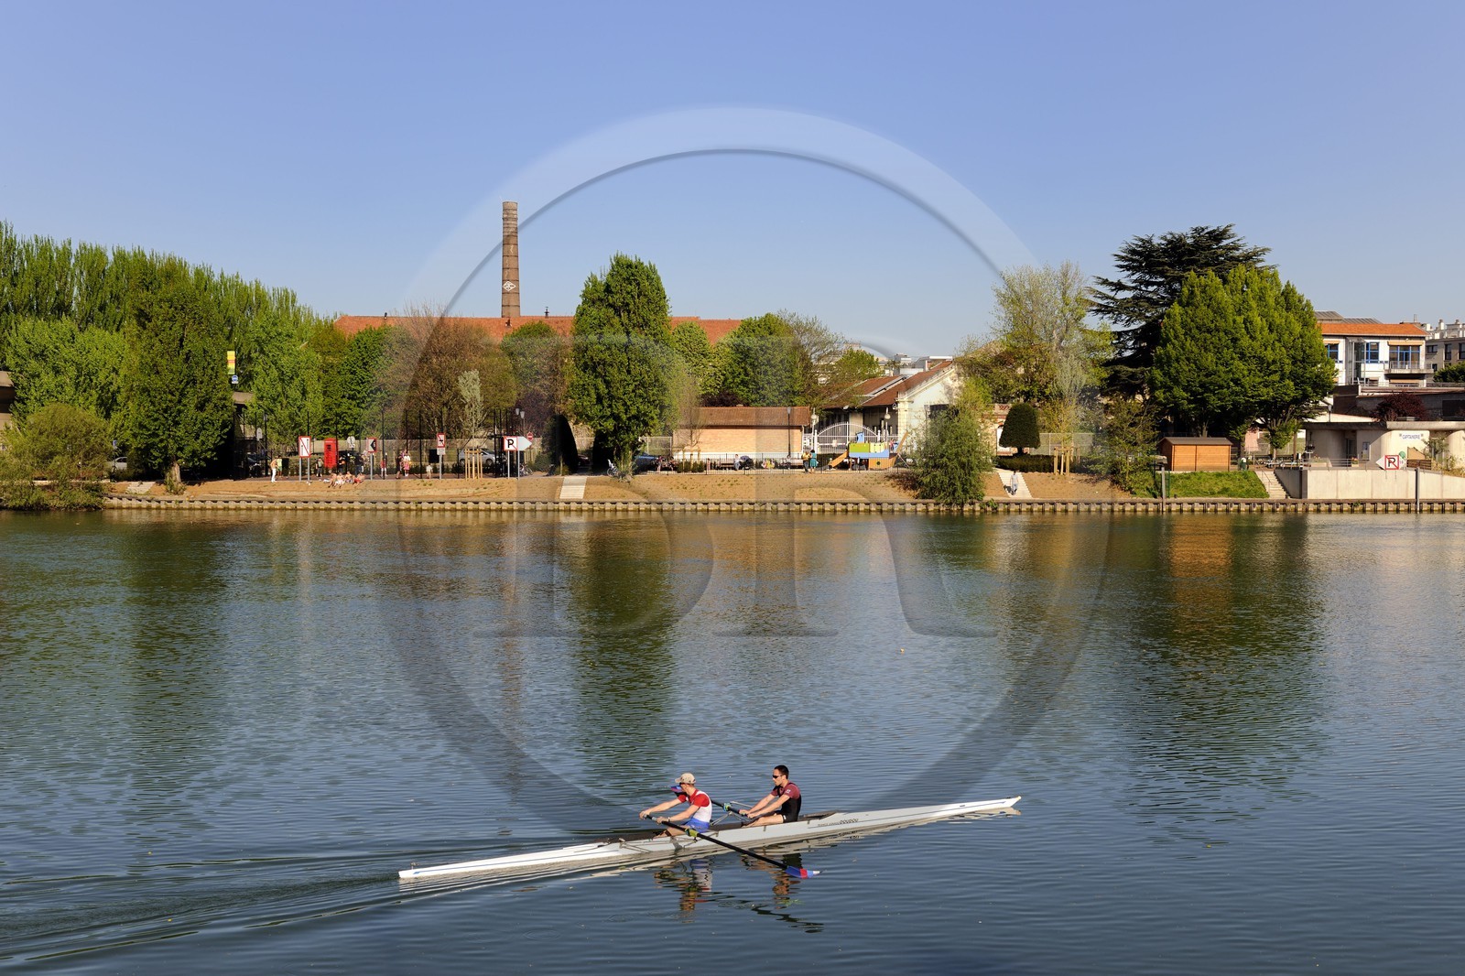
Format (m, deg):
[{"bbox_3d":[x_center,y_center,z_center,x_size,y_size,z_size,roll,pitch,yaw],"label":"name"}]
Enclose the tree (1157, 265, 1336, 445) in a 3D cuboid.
[{"bbox_3d":[42.110,-10.220,148.000,14.800,16.200,12.500,0,2,0],"label":"tree"}]

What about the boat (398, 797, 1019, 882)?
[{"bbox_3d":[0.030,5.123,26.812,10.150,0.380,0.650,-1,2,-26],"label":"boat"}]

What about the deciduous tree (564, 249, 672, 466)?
[{"bbox_3d":[-8.062,-8.820,127.758,7.600,16.000,7.600,0,2,0],"label":"deciduous tree"}]

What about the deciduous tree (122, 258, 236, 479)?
[{"bbox_3d":[-40.350,-8.310,130.000,8.200,16.200,8.000,0,2,0],"label":"deciduous tree"}]

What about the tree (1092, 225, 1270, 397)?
[{"bbox_3d":[39.856,-12.848,157.628,16.200,20.800,16.000,0,2,0],"label":"tree"}]

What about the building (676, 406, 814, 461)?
[{"bbox_3d":[0.848,-4.691,156.935,11.900,4.950,6.500,0,2,0],"label":"building"}]

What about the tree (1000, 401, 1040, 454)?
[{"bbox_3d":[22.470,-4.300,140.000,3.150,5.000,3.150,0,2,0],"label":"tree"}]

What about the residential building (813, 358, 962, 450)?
[{"bbox_3d":[18.200,-7.819,180.834,10.700,9.400,27.000,0,2,-12],"label":"residential building"}]

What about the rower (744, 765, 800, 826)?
[{"bbox_3d":[0.620,4.663,27.075,0.850,0.880,0.520,-1,2,-26],"label":"rower"}]

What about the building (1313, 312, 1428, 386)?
[{"bbox_3d":[66.500,-11.590,194.000,15.000,13.500,11.000,0,2,-4],"label":"building"}]

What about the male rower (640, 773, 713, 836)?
[{"bbox_3d":[-0.810,4.694,26.396,1.000,0.870,0.520,-1,2,-26],"label":"male rower"}]

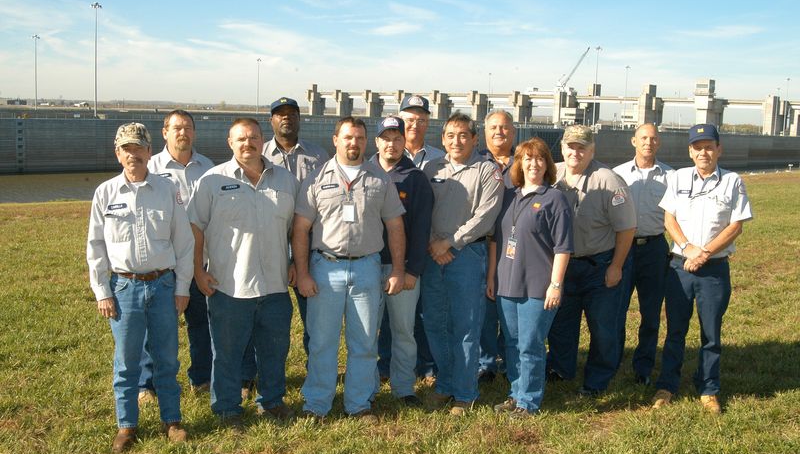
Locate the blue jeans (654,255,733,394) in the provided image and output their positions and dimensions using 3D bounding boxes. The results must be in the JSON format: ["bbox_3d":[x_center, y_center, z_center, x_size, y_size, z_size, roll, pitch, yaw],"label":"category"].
[{"bbox_3d":[1.857,0.629,5.059,0.440,0.909,0.320,5,9,22],"label":"blue jeans"}]

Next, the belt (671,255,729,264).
[{"bbox_3d":[1.901,0.209,5.074,0.360,0.050,0.270,5,9,22],"label":"belt"}]

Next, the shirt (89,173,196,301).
[{"bbox_3d":[-1.364,0.037,4.240,0.536,0.690,0.300,0,8,-16],"label":"shirt"}]

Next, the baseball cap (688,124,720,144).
[{"bbox_3d":[1.853,-0.569,4.865,0.190,0.130,0.270,7,9,32],"label":"baseball cap"}]

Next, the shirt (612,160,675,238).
[{"bbox_3d":[1.621,-0.191,5.300,0.460,0.550,0.280,5,9,24],"label":"shirt"}]

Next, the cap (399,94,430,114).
[{"bbox_3d":[0.091,-0.776,5.020,0.190,0.130,0.270,2,8,0],"label":"cap"}]

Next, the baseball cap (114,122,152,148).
[{"bbox_3d":[-1.385,-0.475,4.154,0.195,0.135,0.270,-1,8,-20],"label":"baseball cap"}]

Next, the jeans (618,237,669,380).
[{"bbox_3d":[1.595,0.541,5.380,0.390,0.950,0.290,5,9,22],"label":"jeans"}]

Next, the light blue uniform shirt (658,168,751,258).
[{"bbox_3d":[1.895,-0.094,4.957,0.560,0.573,0.320,5,9,24],"label":"light blue uniform shirt"}]

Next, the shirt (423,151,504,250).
[{"bbox_3d":[0.351,-0.162,4.760,0.510,0.590,0.360,5,8,20],"label":"shirt"}]

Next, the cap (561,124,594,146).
[{"bbox_3d":[1.119,-0.581,5.020,0.185,0.140,0.265,5,8,20],"label":"cap"}]

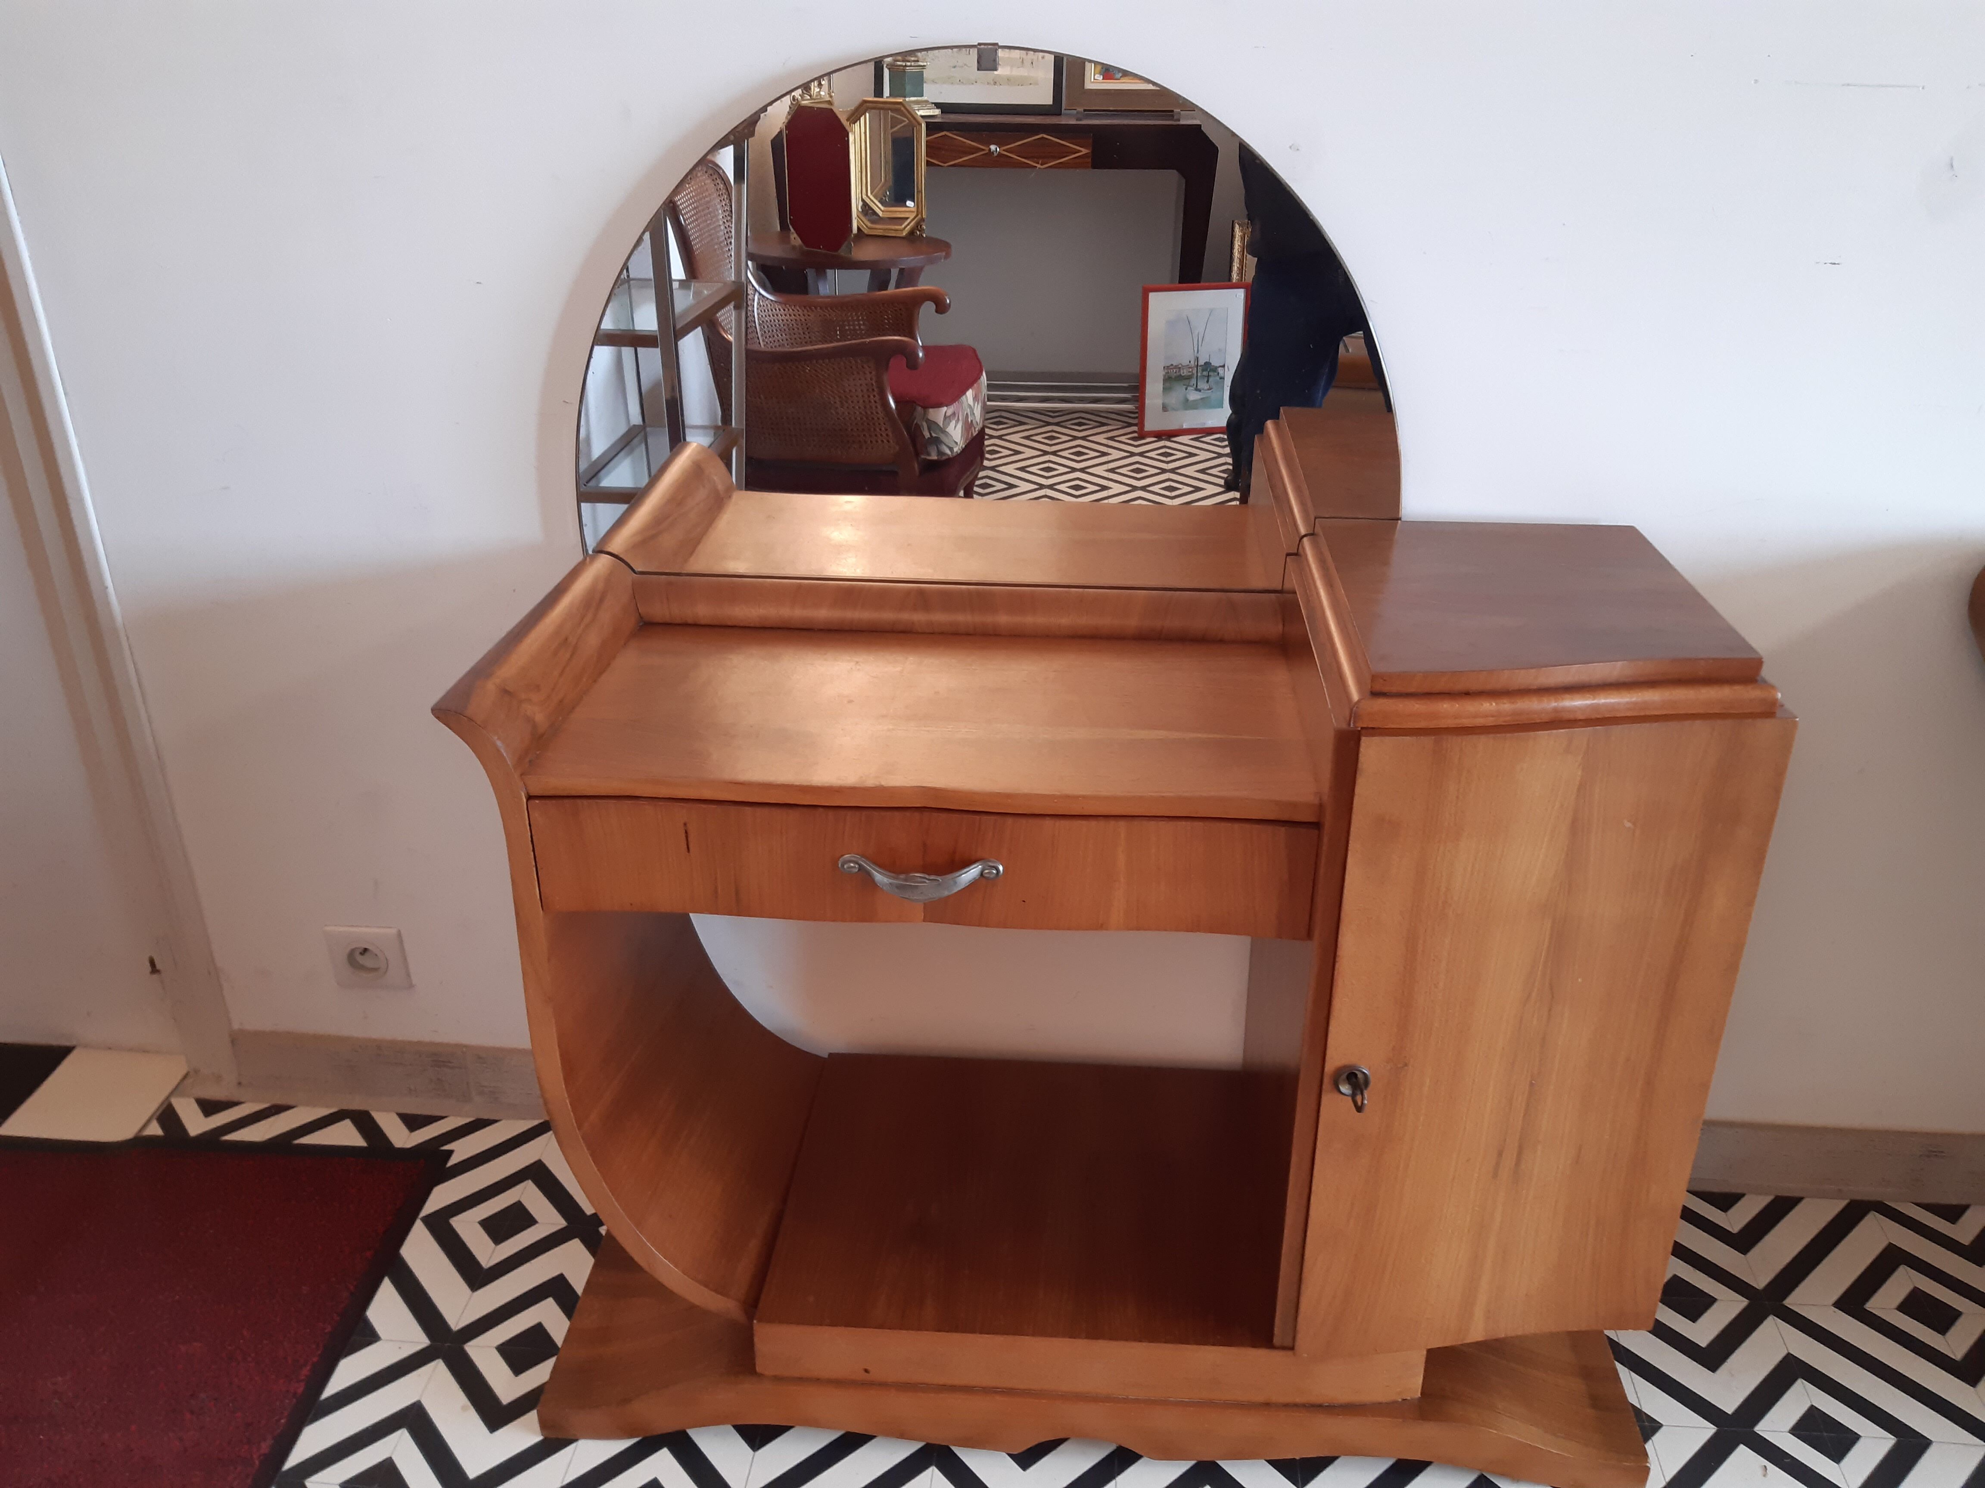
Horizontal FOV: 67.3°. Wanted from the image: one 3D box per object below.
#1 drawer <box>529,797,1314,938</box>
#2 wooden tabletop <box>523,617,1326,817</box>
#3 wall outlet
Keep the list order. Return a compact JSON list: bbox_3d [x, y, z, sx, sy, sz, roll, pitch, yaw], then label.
[{"bbox_3d":[-0.053,0.040,1.497,0.709,0.123,0.347,2,26,4],"label":"drawer"},{"bbox_3d":[-0.051,-0.028,1.487,0.711,0.031,0.371,2,26,4],"label":"wooden tabletop"},{"bbox_3d":[-0.829,0.285,1.982,0.097,0.088,0.015,2,26,4],"label":"wall outlet"}]

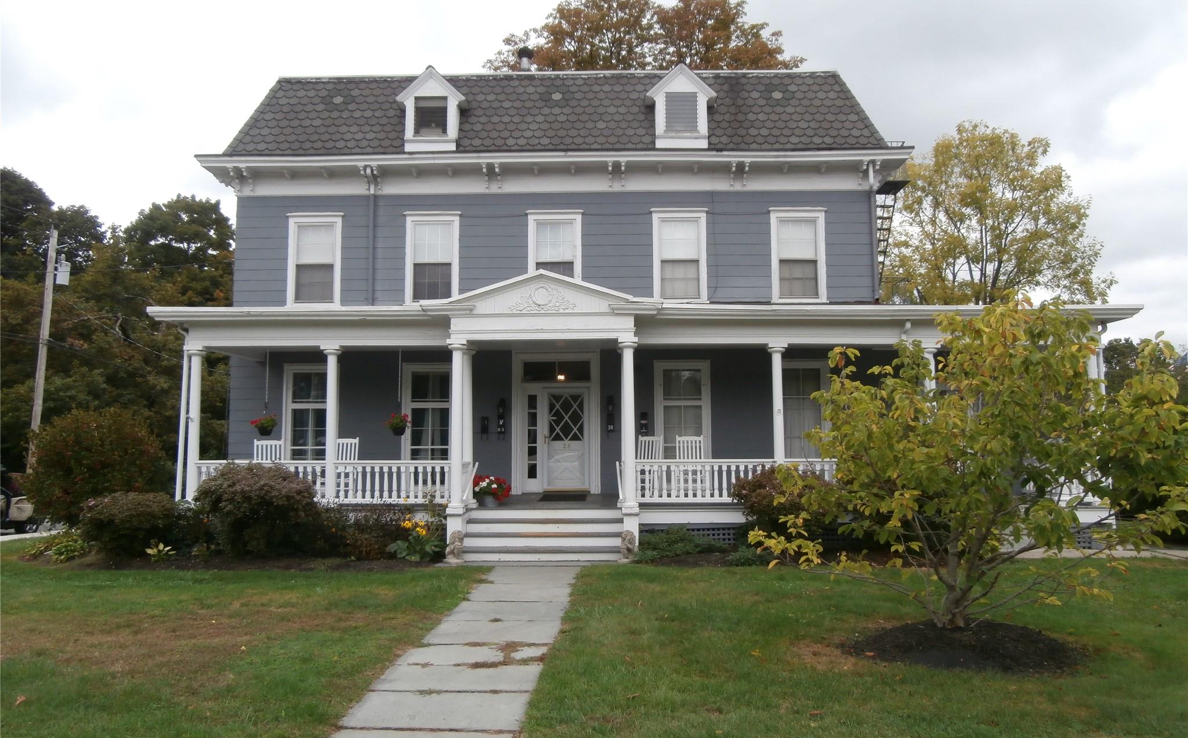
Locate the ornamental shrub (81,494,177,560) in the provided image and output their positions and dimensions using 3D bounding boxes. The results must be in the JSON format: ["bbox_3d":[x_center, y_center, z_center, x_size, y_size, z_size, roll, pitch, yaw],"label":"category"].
[{"bbox_3d":[-7.399,2.501,13.078,1.595,1.087,1.334,0,-5,1],"label":"ornamental shrub"}]

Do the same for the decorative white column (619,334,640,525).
[{"bbox_3d":[0.528,0.885,12.505,0.310,2.748,0.310,0,-5,1],"label":"decorative white column"}]

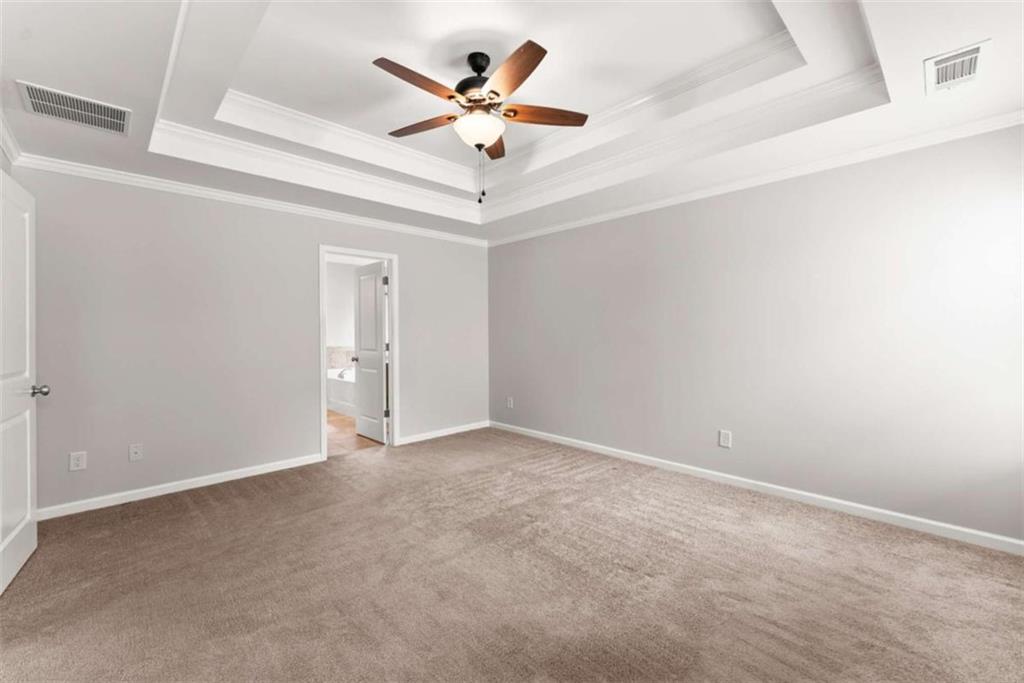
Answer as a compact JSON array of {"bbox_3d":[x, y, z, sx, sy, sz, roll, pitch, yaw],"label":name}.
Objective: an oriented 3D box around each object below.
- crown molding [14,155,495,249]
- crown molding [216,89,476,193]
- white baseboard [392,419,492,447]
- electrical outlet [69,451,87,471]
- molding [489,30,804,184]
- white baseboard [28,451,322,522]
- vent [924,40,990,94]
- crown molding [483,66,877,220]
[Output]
[{"bbox_3d":[-1.740,-1.213,3.926,4.009,0.066,0.064,-2,2,-44],"label":"crown molding"},{"bbox_3d":[-1.088,-1.521,3.201,2.099,0.200,0.070,-2,2,-44],"label":"crown molding"},{"bbox_3d":[-0.783,1.098,4.924,1.353,0.078,0.018,-2,2,-44],"label":"white baseboard"},{"bbox_3d":[-3.016,0.833,2.773,0.074,0.118,0.008,-2,2,-44],"label":"electrical outlet"},{"bbox_3d":[0.547,-1.527,2.967,0.070,0.200,2.676,-2,2,-44],"label":"molding"},{"bbox_3d":[-2.506,1.153,3.264,1.835,0.078,0.018,-2,2,-44],"label":"white baseboard"},{"bbox_3d":[1.988,-1.208,1.789,0.370,0.020,0.186,-2,2,-44],"label":"vent"},{"bbox_3d":[0.782,-1.340,3.194,0.070,0.189,3.269,-2,2,-44],"label":"crown molding"}]

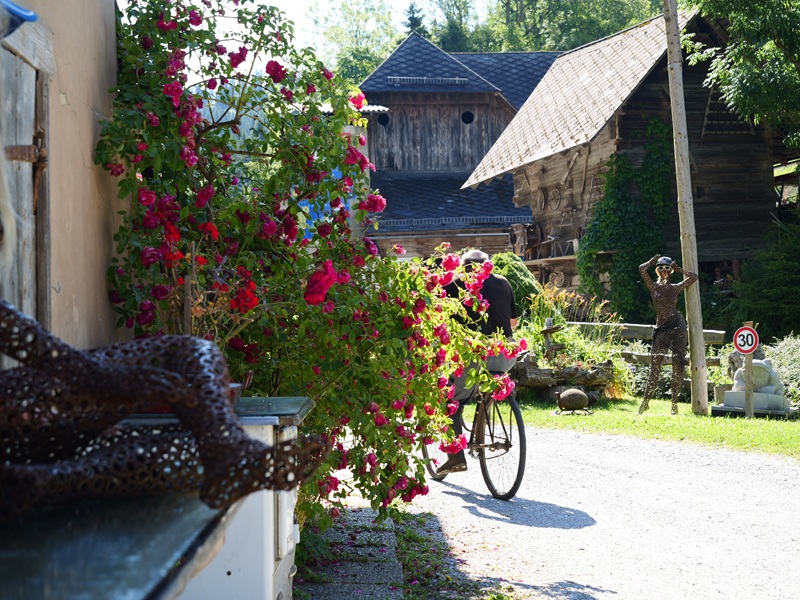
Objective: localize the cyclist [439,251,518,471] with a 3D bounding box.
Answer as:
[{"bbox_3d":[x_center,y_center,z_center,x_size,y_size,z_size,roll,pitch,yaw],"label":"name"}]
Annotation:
[{"bbox_3d":[0.510,0.425,10.000,0.530,1.550,0.800,0,0,-21],"label":"cyclist"}]

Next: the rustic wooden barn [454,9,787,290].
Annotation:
[{"bbox_3d":[6.650,-3.350,43.000,6.100,8.500,11.500,0,0,-10],"label":"rustic wooden barn"}]

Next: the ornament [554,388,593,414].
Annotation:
[{"bbox_3d":[1.920,1.125,16.400,0.420,0.290,0.300,0,0,-3],"label":"ornament"}]

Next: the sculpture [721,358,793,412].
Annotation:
[{"bbox_3d":[4.040,0.970,16.800,0.800,0.620,0.520,0,0,20],"label":"sculpture"}]

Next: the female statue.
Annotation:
[{"bbox_3d":[2.990,0.385,16.500,0.660,1.790,0.450,0,0,12],"label":"female statue"}]

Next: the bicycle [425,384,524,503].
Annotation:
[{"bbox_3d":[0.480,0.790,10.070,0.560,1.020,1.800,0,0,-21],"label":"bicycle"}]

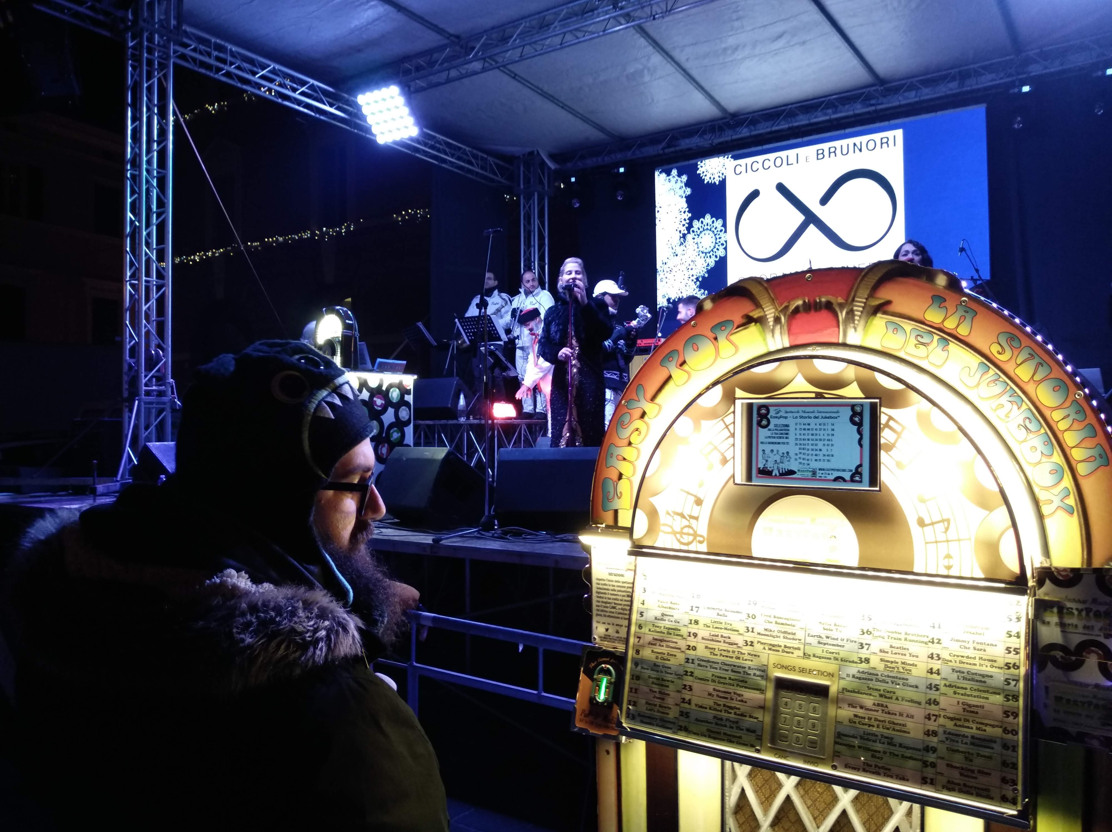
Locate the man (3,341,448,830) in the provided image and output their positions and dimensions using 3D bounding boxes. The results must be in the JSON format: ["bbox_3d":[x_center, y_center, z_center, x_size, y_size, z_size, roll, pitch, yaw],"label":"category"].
[{"bbox_3d":[-0.430,0.780,1.090,0.500,1.750,0.560,0,-1,-18],"label":"man"}]

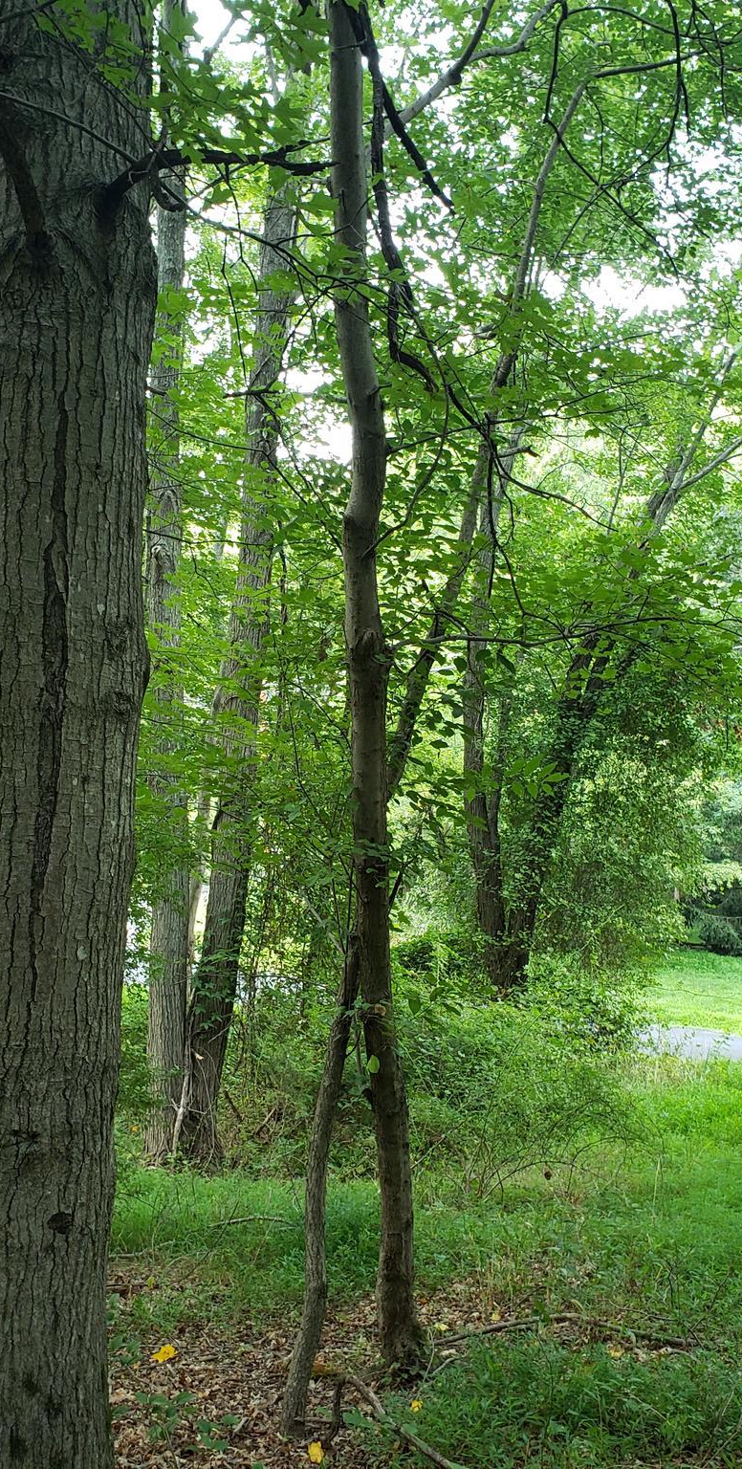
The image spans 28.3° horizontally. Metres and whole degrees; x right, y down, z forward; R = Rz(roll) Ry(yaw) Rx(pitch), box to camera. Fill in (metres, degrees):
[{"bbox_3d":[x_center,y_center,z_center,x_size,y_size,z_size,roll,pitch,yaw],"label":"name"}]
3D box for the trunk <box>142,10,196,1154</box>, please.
[{"bbox_3d":[-1.149,-0.869,8.400,0.280,6.550,0.280,1,-4,0],"label":"trunk"}]

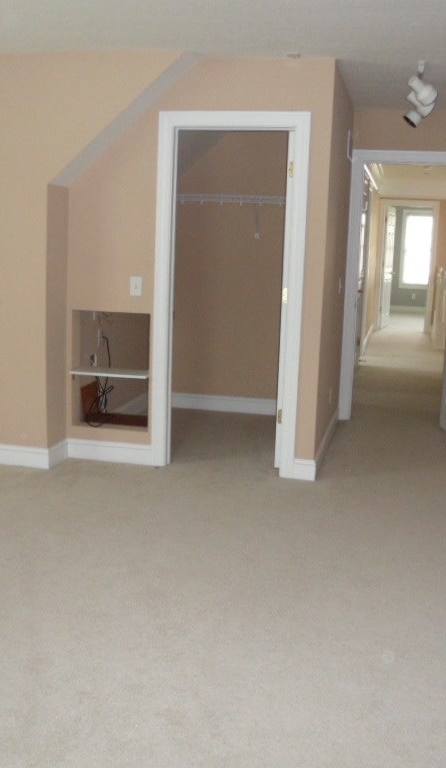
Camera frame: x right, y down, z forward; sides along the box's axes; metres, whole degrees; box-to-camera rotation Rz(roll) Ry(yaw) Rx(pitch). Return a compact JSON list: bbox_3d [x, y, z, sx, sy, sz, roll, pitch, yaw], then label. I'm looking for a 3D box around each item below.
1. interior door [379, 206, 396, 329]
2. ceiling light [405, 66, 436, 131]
[{"bbox_3d":[2.850,-1.968,13.209,0.045,2.030,0.740,6,11,22],"label":"interior door"},{"bbox_3d":[1.217,-1.767,4.770,0.200,0.220,1.000,4,11,12],"label":"ceiling light"}]

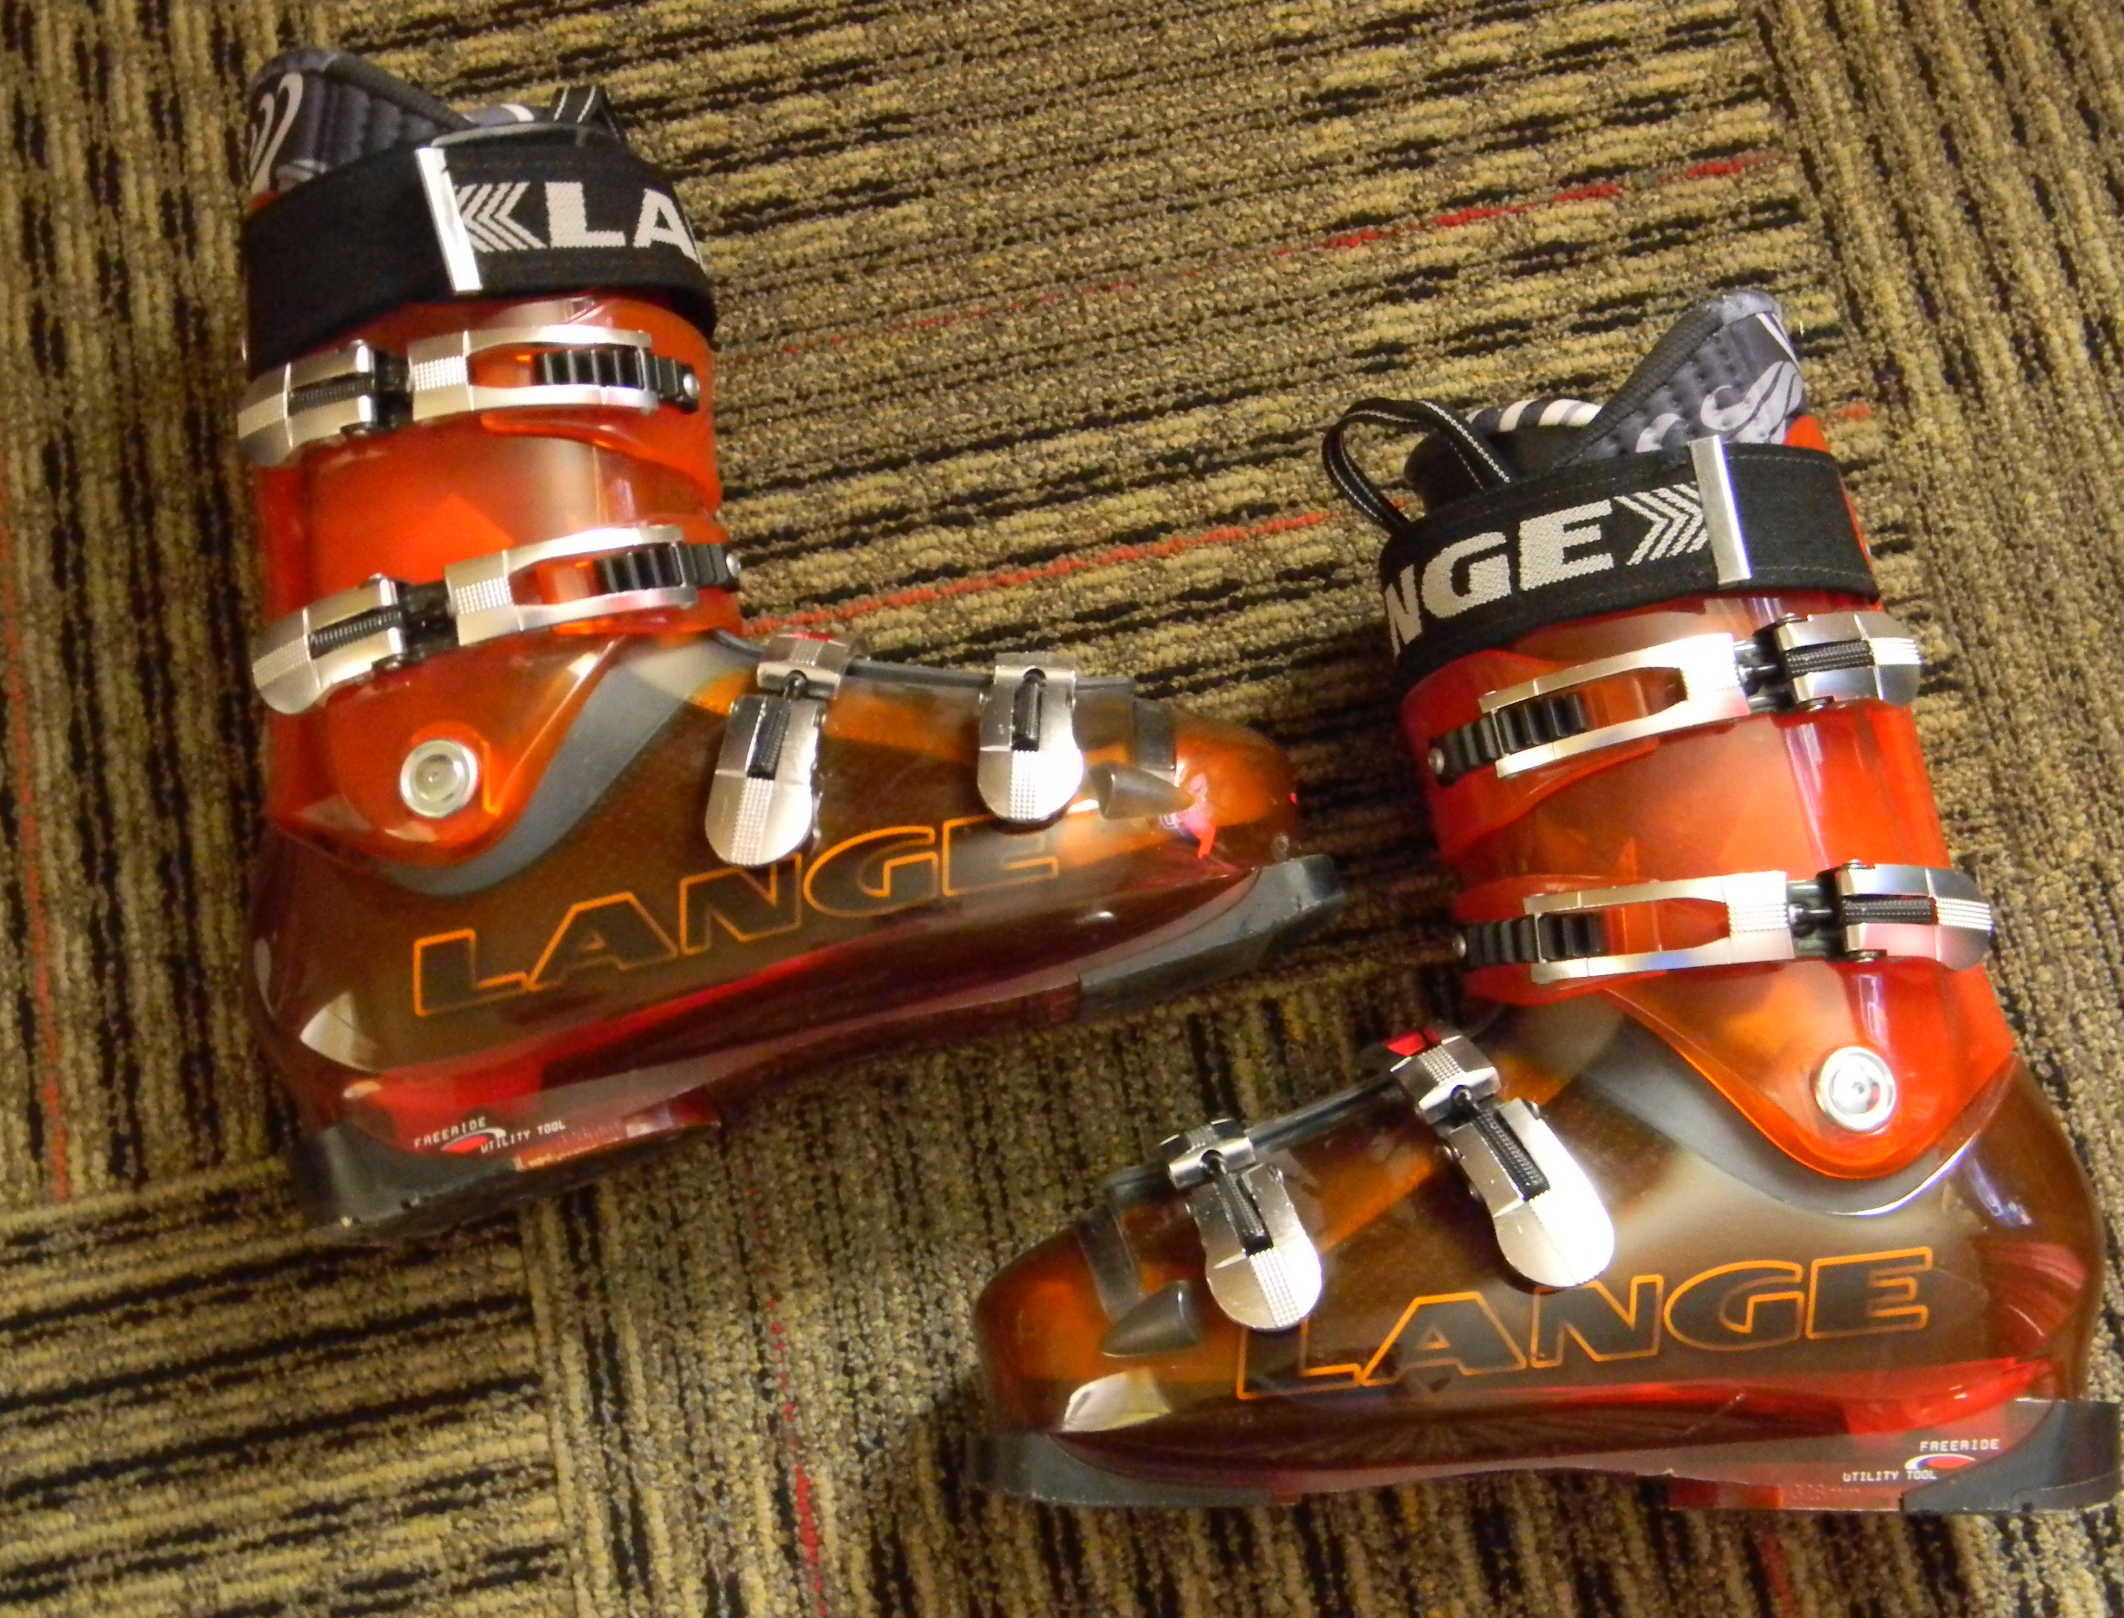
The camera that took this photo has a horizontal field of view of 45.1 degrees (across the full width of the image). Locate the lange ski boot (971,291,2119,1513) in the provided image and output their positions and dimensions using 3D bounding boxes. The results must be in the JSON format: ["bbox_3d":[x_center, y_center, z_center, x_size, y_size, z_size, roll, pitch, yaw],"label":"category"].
[{"bbox_3d":[0.135,0.019,0.763,0.322,0.128,0.366,0,75,0],"label":"lange ski boot"}]

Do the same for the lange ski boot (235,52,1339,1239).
[{"bbox_3d":[-0.121,-0.088,0.797,0.322,0.128,0.366,-17,76,-5],"label":"lange ski boot"}]

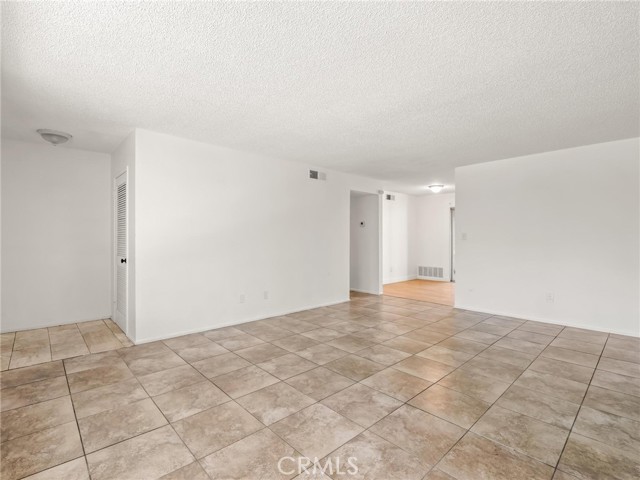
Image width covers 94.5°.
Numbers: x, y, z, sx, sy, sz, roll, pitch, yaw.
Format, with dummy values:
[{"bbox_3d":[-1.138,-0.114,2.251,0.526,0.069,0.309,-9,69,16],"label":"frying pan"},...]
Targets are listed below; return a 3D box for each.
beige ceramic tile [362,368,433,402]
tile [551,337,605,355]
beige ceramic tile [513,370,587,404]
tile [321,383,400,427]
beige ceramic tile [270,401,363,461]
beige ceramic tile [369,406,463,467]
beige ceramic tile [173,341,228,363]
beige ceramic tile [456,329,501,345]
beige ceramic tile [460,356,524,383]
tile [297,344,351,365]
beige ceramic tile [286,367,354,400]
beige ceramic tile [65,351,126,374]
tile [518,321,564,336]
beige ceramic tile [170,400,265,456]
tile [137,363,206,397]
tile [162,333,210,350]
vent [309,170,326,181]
[{"bbox_3d":[0.623,1.169,2.402,0.437,0.012,0.437,0,0,-42],"label":"beige ceramic tile"},{"bbox_3d":[2.980,1.232,3.447,0.450,0.015,0.450,0,0,-43],"label":"tile"},{"bbox_3d":[1.854,1.167,2.342,0.437,0.012,0.437,0,0,-42],"label":"beige ceramic tile"},{"bbox_3d":[0.314,1.225,2.233,0.450,0.015,0.450,0,0,-43],"label":"tile"},{"bbox_3d":[-0.020,1.166,1.823,0.437,0.012,0.437,0,0,-42],"label":"beige ceramic tile"},{"bbox_3d":[0.602,1.192,1.845,0.440,0.012,0.440,0,0,-43],"label":"beige ceramic tile"},{"bbox_3d":[-1.295,1.231,3.268,0.450,0.015,0.450,0,0,-43],"label":"beige ceramic tile"},{"bbox_3d":[1.900,1.174,3.578,0.437,0.012,0.437,0,0,-42],"label":"beige ceramic tile"},{"bbox_3d":[1.621,1.212,2.800,0.446,0.012,0.446,0,0,-43],"label":"beige ceramic tile"},{"bbox_3d":[0.027,1.196,3.126,0.440,0.012,0.440,0,0,-43],"label":"tile"},{"bbox_3d":[0.004,1.194,2.501,0.440,0.012,0.440,0,0,-43],"label":"beige ceramic tile"},{"bbox_3d":[-2.200,1.195,2.911,0.440,0.012,0.422,0,0,-43],"label":"beige ceramic tile"},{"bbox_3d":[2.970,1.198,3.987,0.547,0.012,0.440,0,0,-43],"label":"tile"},{"bbox_3d":[-0.637,1.167,1.851,0.437,0.012,0.437,0,0,-42],"label":"beige ceramic tile"},{"bbox_3d":[-1.304,1.227,2.610,0.450,0.015,0.450,0,0,-43],"label":"tile"},{"bbox_3d":[-1.562,1.197,3.516,0.440,0.012,0.440,0,0,-43],"label":"tile"},{"bbox_3d":[-0.020,-1.103,5.077,0.420,0.170,0.020,0,0,-42],"label":"vent"}]

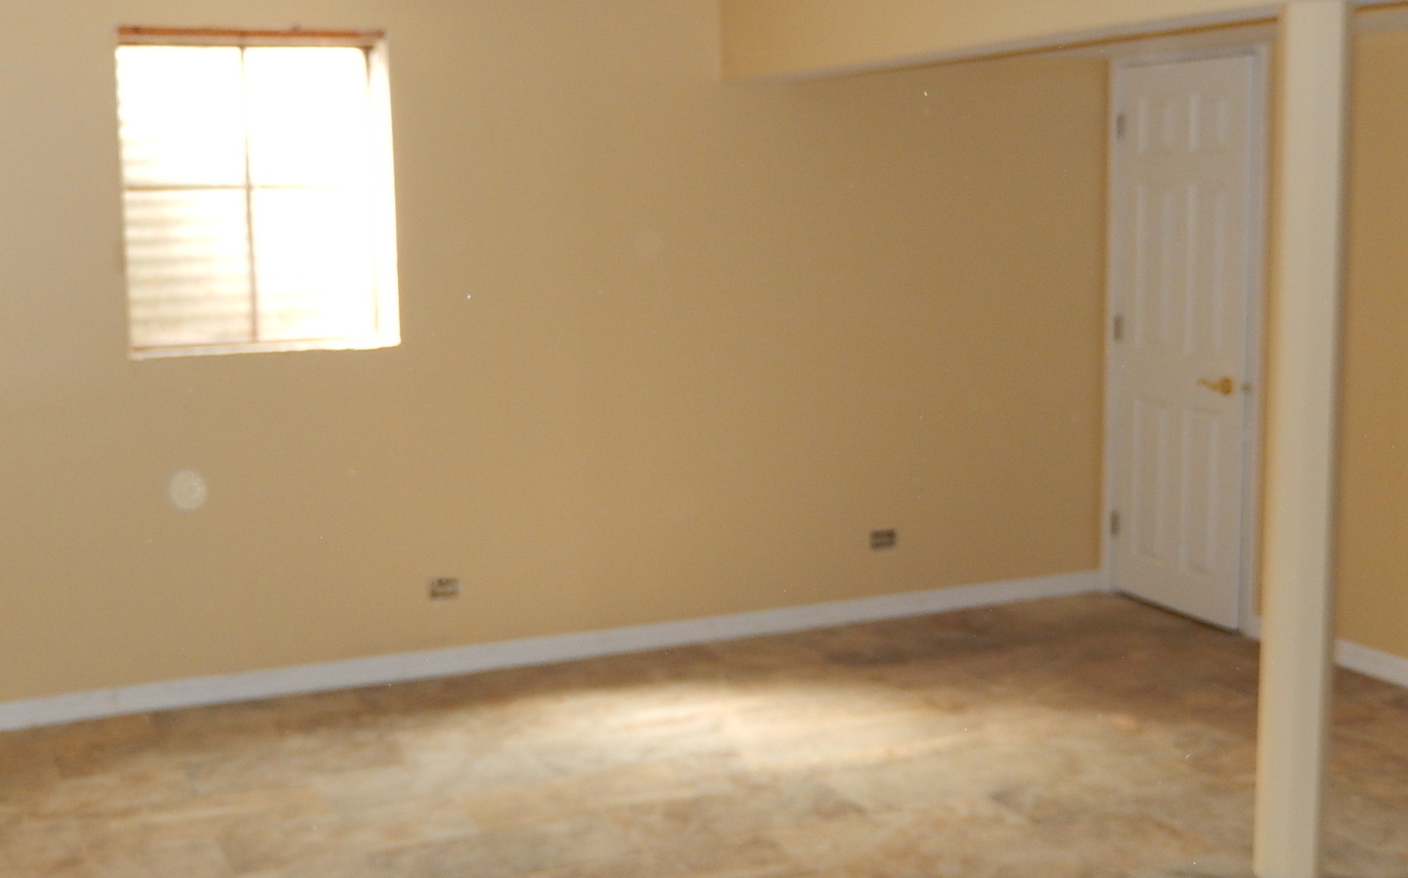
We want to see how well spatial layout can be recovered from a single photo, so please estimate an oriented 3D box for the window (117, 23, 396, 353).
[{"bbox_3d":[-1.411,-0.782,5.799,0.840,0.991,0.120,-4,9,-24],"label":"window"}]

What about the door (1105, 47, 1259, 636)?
[{"bbox_3d":[1.752,-0.362,6.744,0.060,2.040,0.775,-4,9,-24],"label":"door"}]

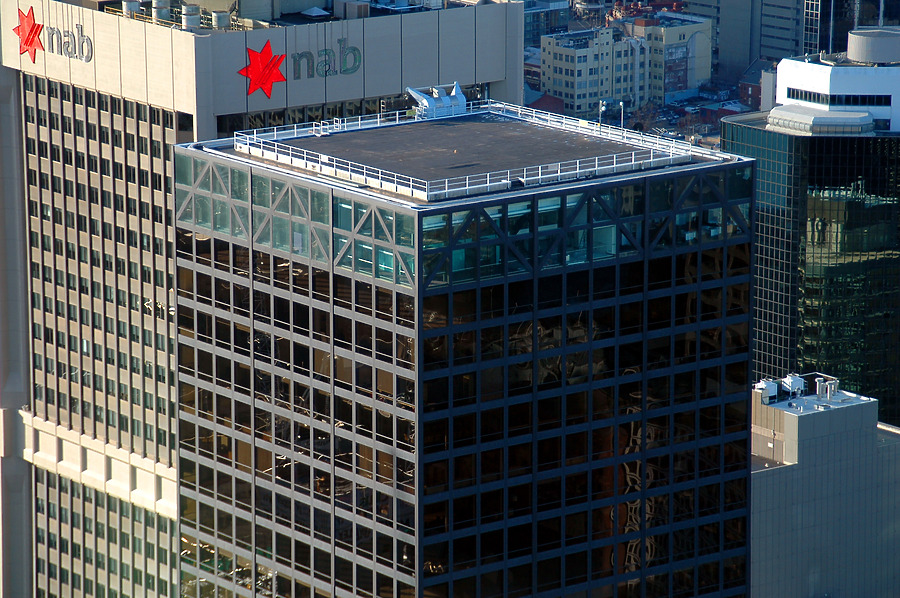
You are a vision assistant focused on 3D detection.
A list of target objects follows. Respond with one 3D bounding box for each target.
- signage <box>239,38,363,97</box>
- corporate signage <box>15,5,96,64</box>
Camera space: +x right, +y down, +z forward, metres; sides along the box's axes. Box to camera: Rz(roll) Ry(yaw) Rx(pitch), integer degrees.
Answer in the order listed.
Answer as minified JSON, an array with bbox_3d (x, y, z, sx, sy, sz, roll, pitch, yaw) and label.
[{"bbox_3d":[-16.470,-25.810,392.500,16.900,6.650,0.400,-10,16,-36],"label":"signage"},{"bbox_3d":[-46.060,-29.980,409.200,0.400,6.650,17.400,-10,16,-36],"label":"corporate signage"}]

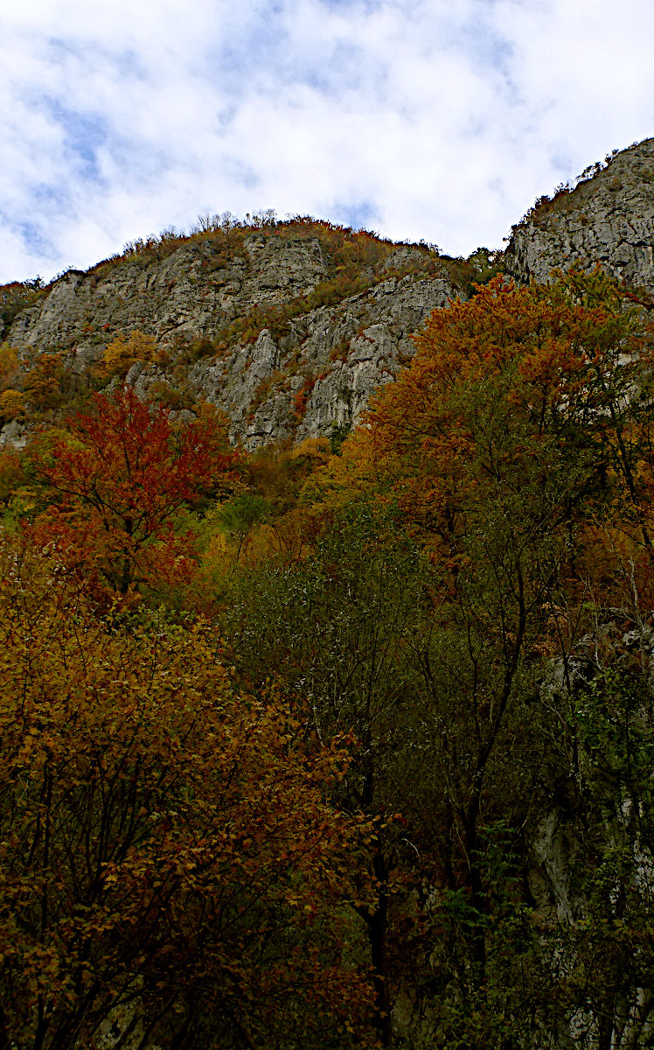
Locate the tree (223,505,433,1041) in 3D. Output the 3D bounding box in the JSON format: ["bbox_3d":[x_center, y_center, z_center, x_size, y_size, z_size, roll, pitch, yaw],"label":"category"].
[{"bbox_3d":[0.000,4.370,18.500,4.100,9.900,4.000,0,-15,0],"label":"tree"}]

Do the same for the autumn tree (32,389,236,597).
[{"bbox_3d":[-8.700,-1.600,43.900,9.000,9.700,8.500,0,-15,0],"label":"autumn tree"}]

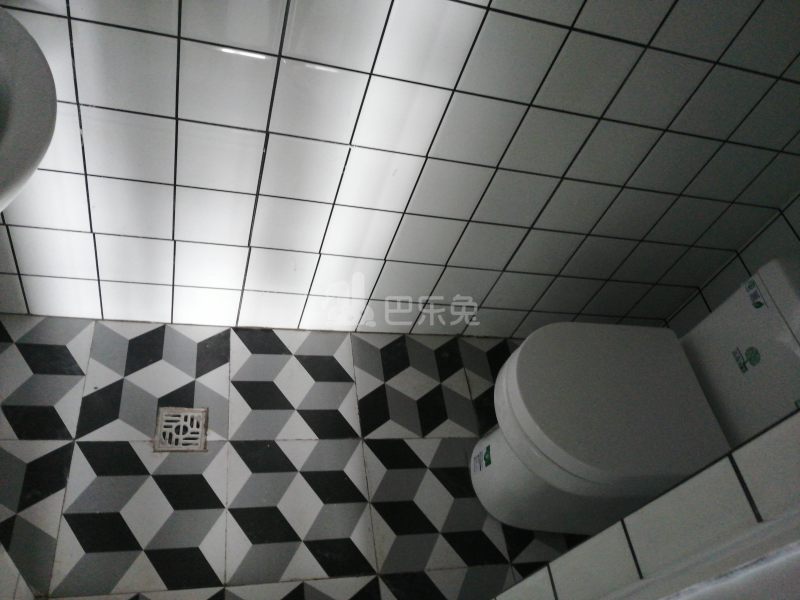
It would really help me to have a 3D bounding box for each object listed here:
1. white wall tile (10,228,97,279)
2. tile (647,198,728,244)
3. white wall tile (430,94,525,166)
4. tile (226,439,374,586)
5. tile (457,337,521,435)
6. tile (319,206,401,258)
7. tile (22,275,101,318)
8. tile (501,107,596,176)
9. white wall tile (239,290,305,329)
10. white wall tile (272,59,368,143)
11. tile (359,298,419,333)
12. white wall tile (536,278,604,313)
[{"bbox_3d":[-0.692,-0.095,1.255,0.147,0.147,0.010,4,51,-18],"label":"white wall tile"},{"bbox_3d":[0.671,-0.186,1.470,0.147,0.146,0.010,4,51,-18],"label":"tile"},{"bbox_3d":[0.144,-0.317,1.166,0.147,0.146,0.010,4,51,-18],"label":"white wall tile"},{"bbox_3d":[-0.208,0.433,1.315,0.300,0.010,0.296,4,51,-18],"label":"tile"},{"bbox_3d":[0.319,0.236,1.674,0.298,0.010,0.297,4,51,-18],"label":"tile"},{"bbox_3d":[-0.084,-0.145,1.334,0.147,0.147,0.010,4,51,-18],"label":"tile"},{"bbox_3d":[-0.734,-0.008,1.362,0.147,0.136,0.010,4,51,-18],"label":"tile"},{"bbox_3d":[0.286,-0.306,1.210,0.148,0.148,0.010,4,51,-18],"label":"tile"},{"bbox_3d":[-0.311,0.023,1.515,0.147,0.140,0.010,4,51,-18],"label":"white wall tile"},{"bbox_3d":[-0.141,-0.338,1.074,0.147,0.146,0.010,4,51,-18],"label":"white wall tile"},{"bbox_3d":[-0.025,0.043,1.605,0.149,0.136,0.010,4,51,-18],"label":"tile"},{"bbox_3d":[0.443,-0.014,1.639,0.148,0.148,0.010,4,51,-18],"label":"white wall tile"}]

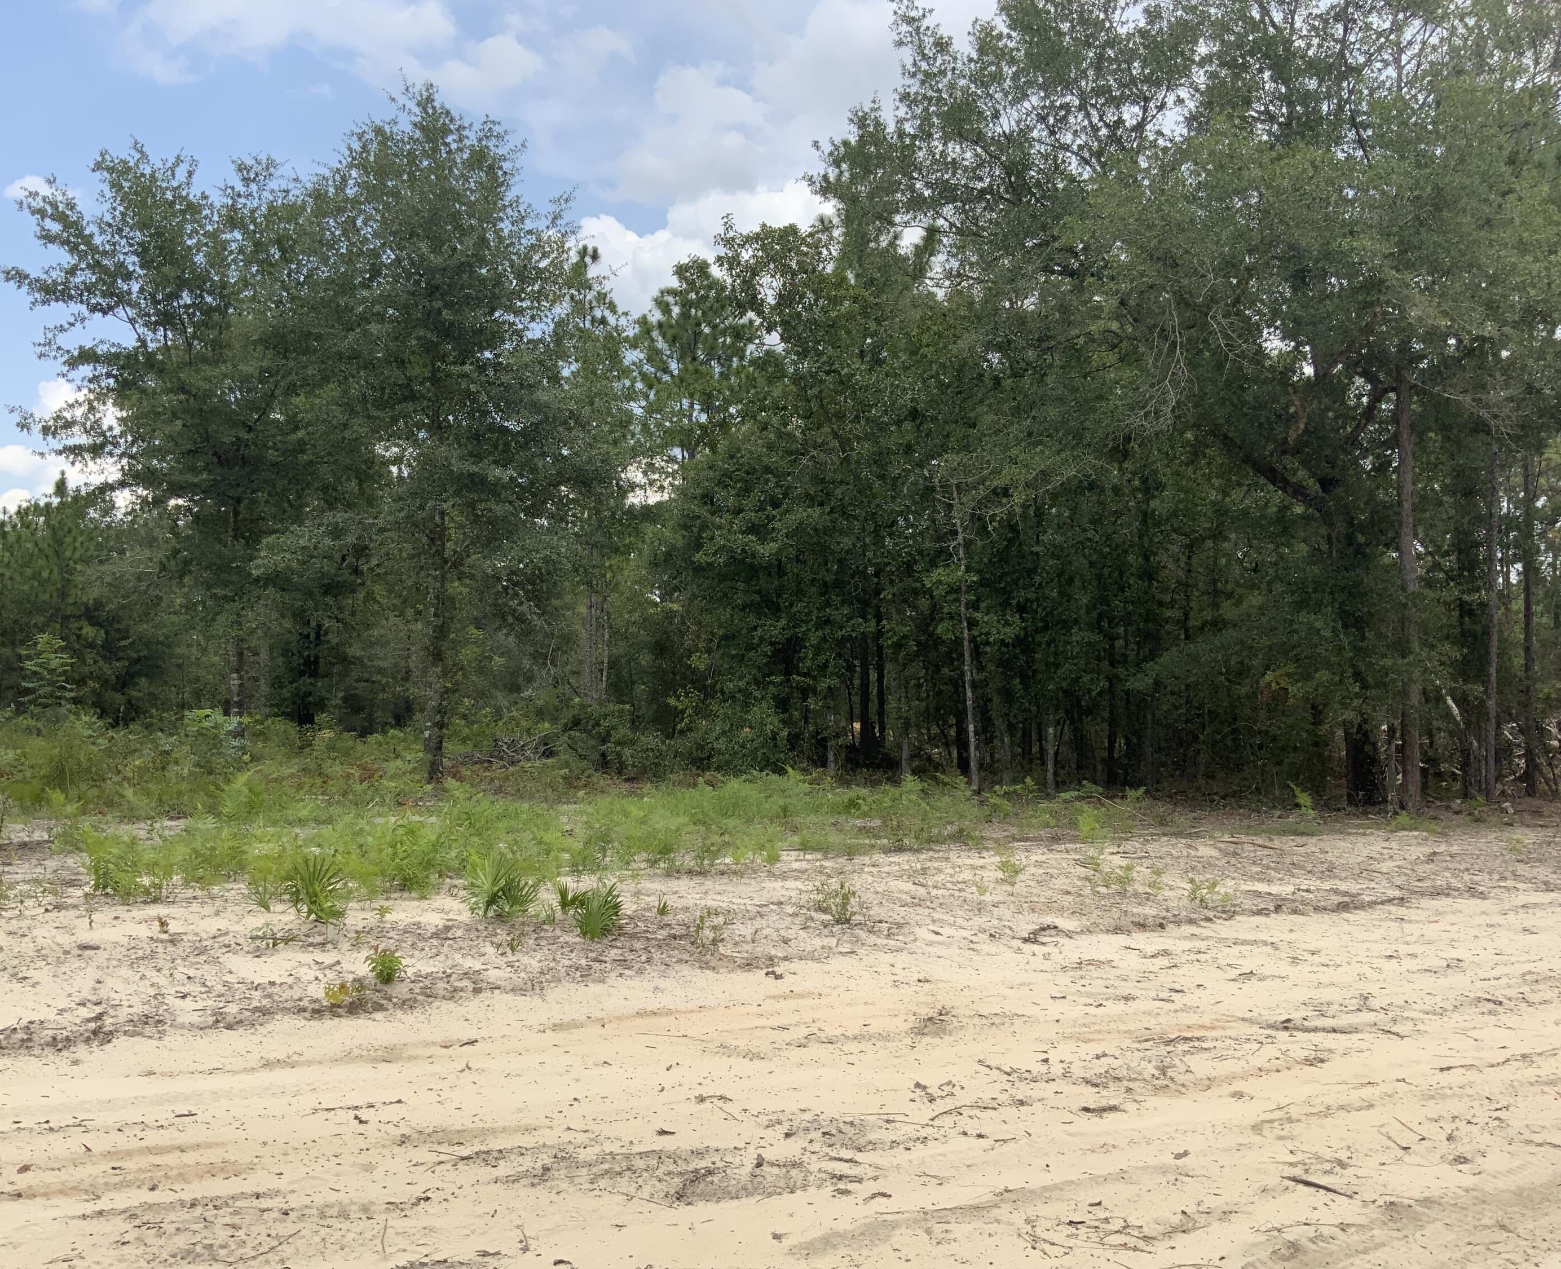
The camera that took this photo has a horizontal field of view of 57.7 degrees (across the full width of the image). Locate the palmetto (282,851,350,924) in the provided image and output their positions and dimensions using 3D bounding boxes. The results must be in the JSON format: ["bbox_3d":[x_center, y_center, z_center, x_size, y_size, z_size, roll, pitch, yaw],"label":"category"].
[{"bbox_3d":[-3.351,1.821,10.223,0.490,0.521,0.450,0,-3,0],"label":"palmetto"}]

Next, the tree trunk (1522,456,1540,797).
[{"bbox_3d":[12.376,-0.147,23.396,0.180,5.660,0.180,1,-3,0],"label":"tree trunk"}]

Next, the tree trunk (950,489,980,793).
[{"bbox_3d":[2.820,0.091,21.600,0.400,4.630,0.300,0,-2,0],"label":"tree trunk"}]

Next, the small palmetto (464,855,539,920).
[{"bbox_3d":[-2.036,1.843,10.348,0.530,0.489,0.450,0,-3,0],"label":"small palmetto"}]

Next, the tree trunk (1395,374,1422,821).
[{"bbox_3d":[8.292,-0.584,18.700,0.340,5.790,0.320,0,-2,0],"label":"tree trunk"}]

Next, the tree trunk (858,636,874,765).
[{"bbox_3d":[1.624,1.259,27.000,0.280,2.440,0.260,0,-2,0],"label":"tree trunk"}]

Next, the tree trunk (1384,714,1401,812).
[{"bbox_3d":[8.066,1.692,18.700,0.190,1.240,0.180,0,-2,0],"label":"tree trunk"}]

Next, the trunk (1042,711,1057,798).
[{"bbox_3d":[4.510,1.982,23.622,0.170,1.428,0.170,-1,-3,0],"label":"trunk"}]

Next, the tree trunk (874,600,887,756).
[{"bbox_3d":[2.062,0.875,28.991,0.170,3.028,0.170,-1,-3,0],"label":"tree trunk"}]

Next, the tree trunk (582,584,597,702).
[{"bbox_3d":[-4.566,0.254,34.000,0.300,2.820,0.280,0,-2,0],"label":"tree trunk"}]

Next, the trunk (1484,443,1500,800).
[{"bbox_3d":[11.512,-0.231,22.924,0.170,5.806,0.170,2,-3,0],"label":"trunk"}]

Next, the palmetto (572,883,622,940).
[{"bbox_3d":[-1.162,1.758,9.000,0.330,0.360,0.320,0,-2,0],"label":"palmetto"}]

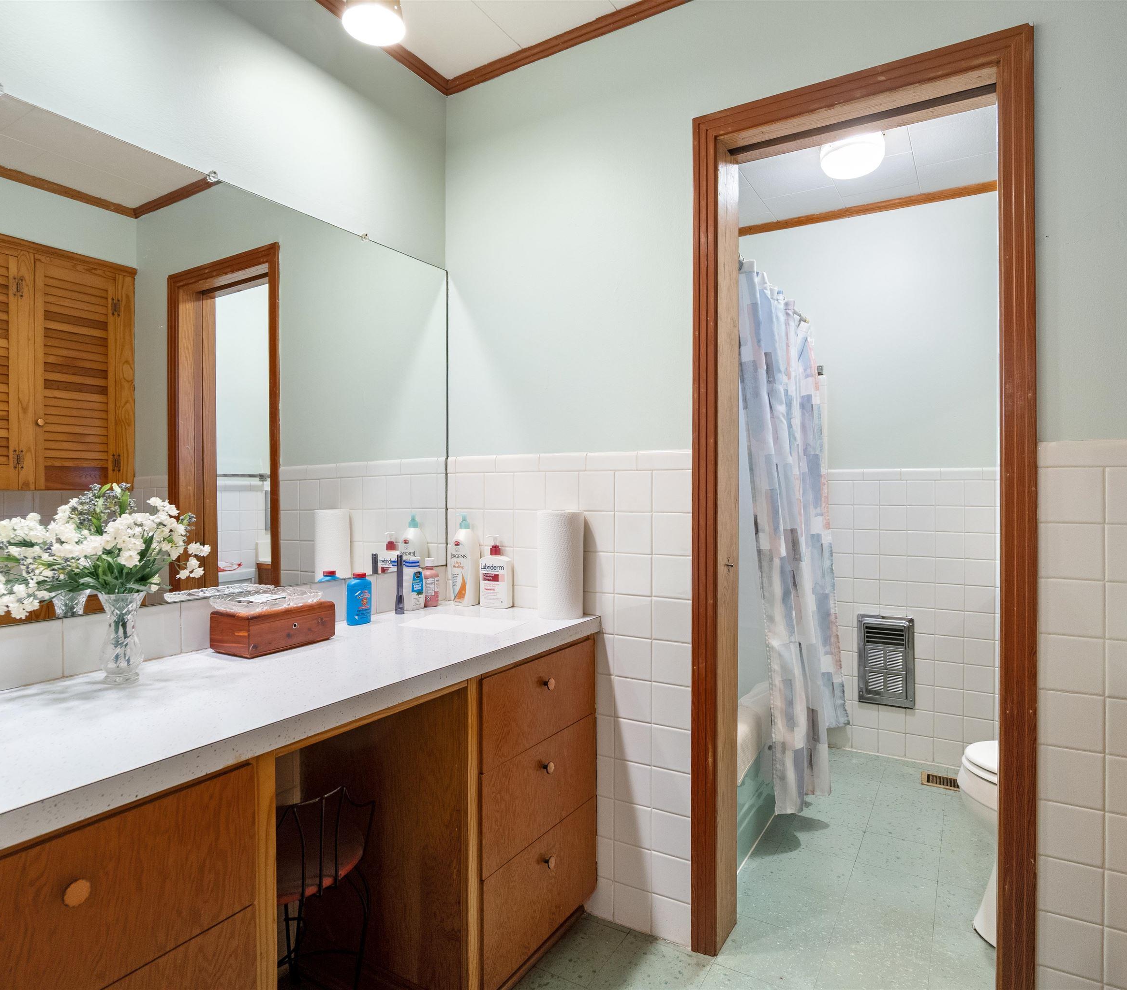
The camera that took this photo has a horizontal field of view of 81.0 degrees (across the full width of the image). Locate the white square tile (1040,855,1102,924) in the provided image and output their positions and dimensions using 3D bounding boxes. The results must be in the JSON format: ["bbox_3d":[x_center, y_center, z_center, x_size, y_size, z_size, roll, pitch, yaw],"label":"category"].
[{"bbox_3d":[1.010,0.785,1.316,0.105,0.110,0.010,0,0,29],"label":"white square tile"}]

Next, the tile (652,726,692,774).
[{"bbox_3d":[0.281,0.653,1.700,0.106,0.108,0.010,0,0,29],"label":"tile"}]

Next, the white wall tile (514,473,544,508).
[{"bbox_3d":[-0.096,-0.013,1.923,0.108,0.108,0.009,1,1,30],"label":"white wall tile"}]

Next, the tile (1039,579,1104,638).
[{"bbox_3d":[0.999,0.224,1.302,0.108,0.108,0.009,1,1,30],"label":"tile"}]

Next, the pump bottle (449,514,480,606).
[{"bbox_3d":[-0.305,0.194,2.007,0.086,0.280,0.065,0,0,29],"label":"pump bottle"}]

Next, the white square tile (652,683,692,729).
[{"bbox_3d":[0.285,0.551,1.723,0.108,0.110,0.009,0,0,29],"label":"white square tile"}]

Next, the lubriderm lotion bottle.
[{"bbox_3d":[-0.199,0.228,1.959,0.086,0.214,0.046,0,0,29],"label":"lubriderm lotion bottle"}]

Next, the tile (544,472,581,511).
[{"bbox_3d":[0.000,-0.010,1.883,0.107,0.110,0.010,0,0,29],"label":"tile"}]

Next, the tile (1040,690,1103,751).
[{"bbox_3d":[0.998,0.444,1.301,0.106,0.108,0.010,0,0,29],"label":"tile"}]

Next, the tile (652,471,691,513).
[{"bbox_3d":[0.282,-0.009,1.702,0.106,0.108,0.010,0,0,29],"label":"tile"}]

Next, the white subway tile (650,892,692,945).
[{"bbox_3d":[0.282,1.106,1.722,0.106,0.105,0.010,0,0,29],"label":"white subway tile"}]

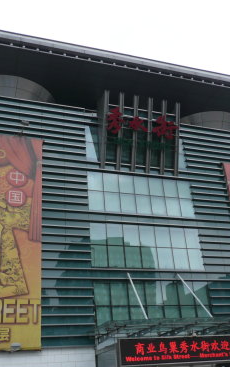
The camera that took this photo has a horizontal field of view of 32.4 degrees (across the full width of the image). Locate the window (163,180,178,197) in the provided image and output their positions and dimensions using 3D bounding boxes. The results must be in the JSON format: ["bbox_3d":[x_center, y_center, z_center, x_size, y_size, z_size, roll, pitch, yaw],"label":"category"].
[{"bbox_3d":[4.434,0.436,31.793,1.225,1.587,0.100,6,-28,-19],"label":"window"}]

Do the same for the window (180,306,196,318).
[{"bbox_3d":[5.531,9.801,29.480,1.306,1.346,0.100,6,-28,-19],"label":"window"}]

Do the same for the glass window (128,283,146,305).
[{"bbox_3d":[1.507,7.482,26.838,1.225,1.587,0.100,6,-28,-19],"label":"glass window"}]

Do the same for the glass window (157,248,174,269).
[{"bbox_3d":[3.530,5.277,27.773,1.225,1.679,0.100,5,-28,-19],"label":"glass window"}]

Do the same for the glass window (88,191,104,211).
[{"bbox_3d":[-1.322,1.283,29.012,1.225,1.587,0.100,6,-28,-19],"label":"glass window"}]

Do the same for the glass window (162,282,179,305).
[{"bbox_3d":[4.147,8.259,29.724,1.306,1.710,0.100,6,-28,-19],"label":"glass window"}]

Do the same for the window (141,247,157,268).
[{"bbox_3d":[2.497,5.317,28.397,1.225,1.587,0.100,6,-28,-19],"label":"window"}]

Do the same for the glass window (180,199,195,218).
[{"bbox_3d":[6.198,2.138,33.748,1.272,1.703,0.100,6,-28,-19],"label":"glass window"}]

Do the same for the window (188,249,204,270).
[{"bbox_3d":[6.019,5.657,29.639,1.225,1.587,0.100,6,-28,-19],"label":"window"}]

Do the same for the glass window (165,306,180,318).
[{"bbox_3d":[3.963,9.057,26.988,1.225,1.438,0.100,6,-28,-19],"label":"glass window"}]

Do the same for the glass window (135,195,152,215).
[{"bbox_3d":[2.259,1.649,31.128,1.261,1.611,0.100,6,-28,-19],"label":"glass window"}]

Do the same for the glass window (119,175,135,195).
[{"bbox_3d":[0.926,0.078,31.423,1.261,1.545,0.100,6,-28,-19],"label":"glass window"}]

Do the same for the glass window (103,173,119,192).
[{"bbox_3d":[-0.262,-0.018,30.137,1.225,1.587,0.100,6,-28,-19],"label":"glass window"}]

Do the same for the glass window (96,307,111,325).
[{"bbox_3d":[-0.764,8.324,24.498,1.176,1.476,0.100,5,-28,-19],"label":"glass window"}]

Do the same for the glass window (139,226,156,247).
[{"bbox_3d":[2.440,3.996,29.960,1.261,1.584,0.100,6,-28,-19],"label":"glass window"}]

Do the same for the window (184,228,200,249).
[{"bbox_3d":[5.726,4.009,29.297,1.215,1.640,0.100,5,-28,-19],"label":"window"}]

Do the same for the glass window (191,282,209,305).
[{"bbox_3d":[5.991,7.551,27.553,1.215,1.647,0.100,5,-28,-19],"label":"glass window"}]

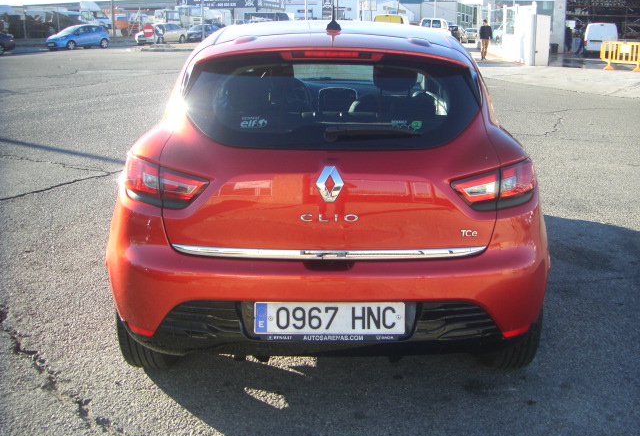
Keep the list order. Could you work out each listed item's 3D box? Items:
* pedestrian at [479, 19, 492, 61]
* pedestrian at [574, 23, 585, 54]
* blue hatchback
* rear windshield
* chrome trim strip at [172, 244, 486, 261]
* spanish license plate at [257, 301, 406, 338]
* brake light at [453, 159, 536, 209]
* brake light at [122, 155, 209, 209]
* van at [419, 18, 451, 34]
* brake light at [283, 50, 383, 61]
[{"bbox_3d":[7.324,-7.845,31.000,0.550,1.730,0.360,5,16,19],"label":"pedestrian"},{"bbox_3d":[14.388,-9.908,39.000,0.400,1.680,0.500,9,18,29],"label":"pedestrian"},{"bbox_3d":[-15.500,-11.586,45.000,1.720,1.480,3.950,11,19,36],"label":"blue hatchback"},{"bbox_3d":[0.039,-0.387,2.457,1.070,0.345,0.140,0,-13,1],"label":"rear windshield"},{"bbox_3d":[0.036,0.117,2.424,1.090,0.037,0.070,0,15,1],"label":"chrome trim strip"},{"bbox_3d":[0.035,0.349,2.430,0.520,0.110,0.015,0,7,1],"label":"spanish license plate"},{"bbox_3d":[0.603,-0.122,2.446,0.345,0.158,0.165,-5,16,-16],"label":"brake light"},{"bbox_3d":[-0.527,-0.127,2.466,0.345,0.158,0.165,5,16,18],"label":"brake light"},{"bbox_3d":[7.598,-12.247,46.626,1.700,1.860,4.100,5,16,17],"label":"van"},{"bbox_3d":[0.040,-0.573,2.473,0.360,0.037,0.050,0,7,1],"label":"brake light"}]

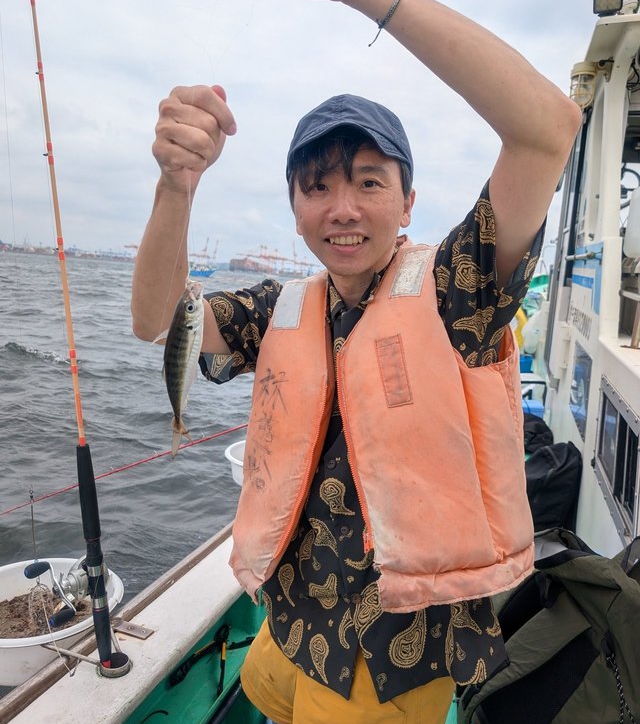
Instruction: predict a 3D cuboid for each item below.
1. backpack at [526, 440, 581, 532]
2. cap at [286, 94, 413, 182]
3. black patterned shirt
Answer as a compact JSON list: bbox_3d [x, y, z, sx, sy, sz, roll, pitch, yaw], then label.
[{"bbox_3d":[1.253,0.708,3.250,0.360,0.520,0.280,8,10,26],"label":"backpack"},{"bbox_3d":[0.042,-0.332,0.860,0.180,0.135,0.260,1,8,10],"label":"cap"},{"bbox_3d":[0.078,0.121,0.950,0.510,0.760,0.310,3,9,14],"label":"black patterned shirt"}]

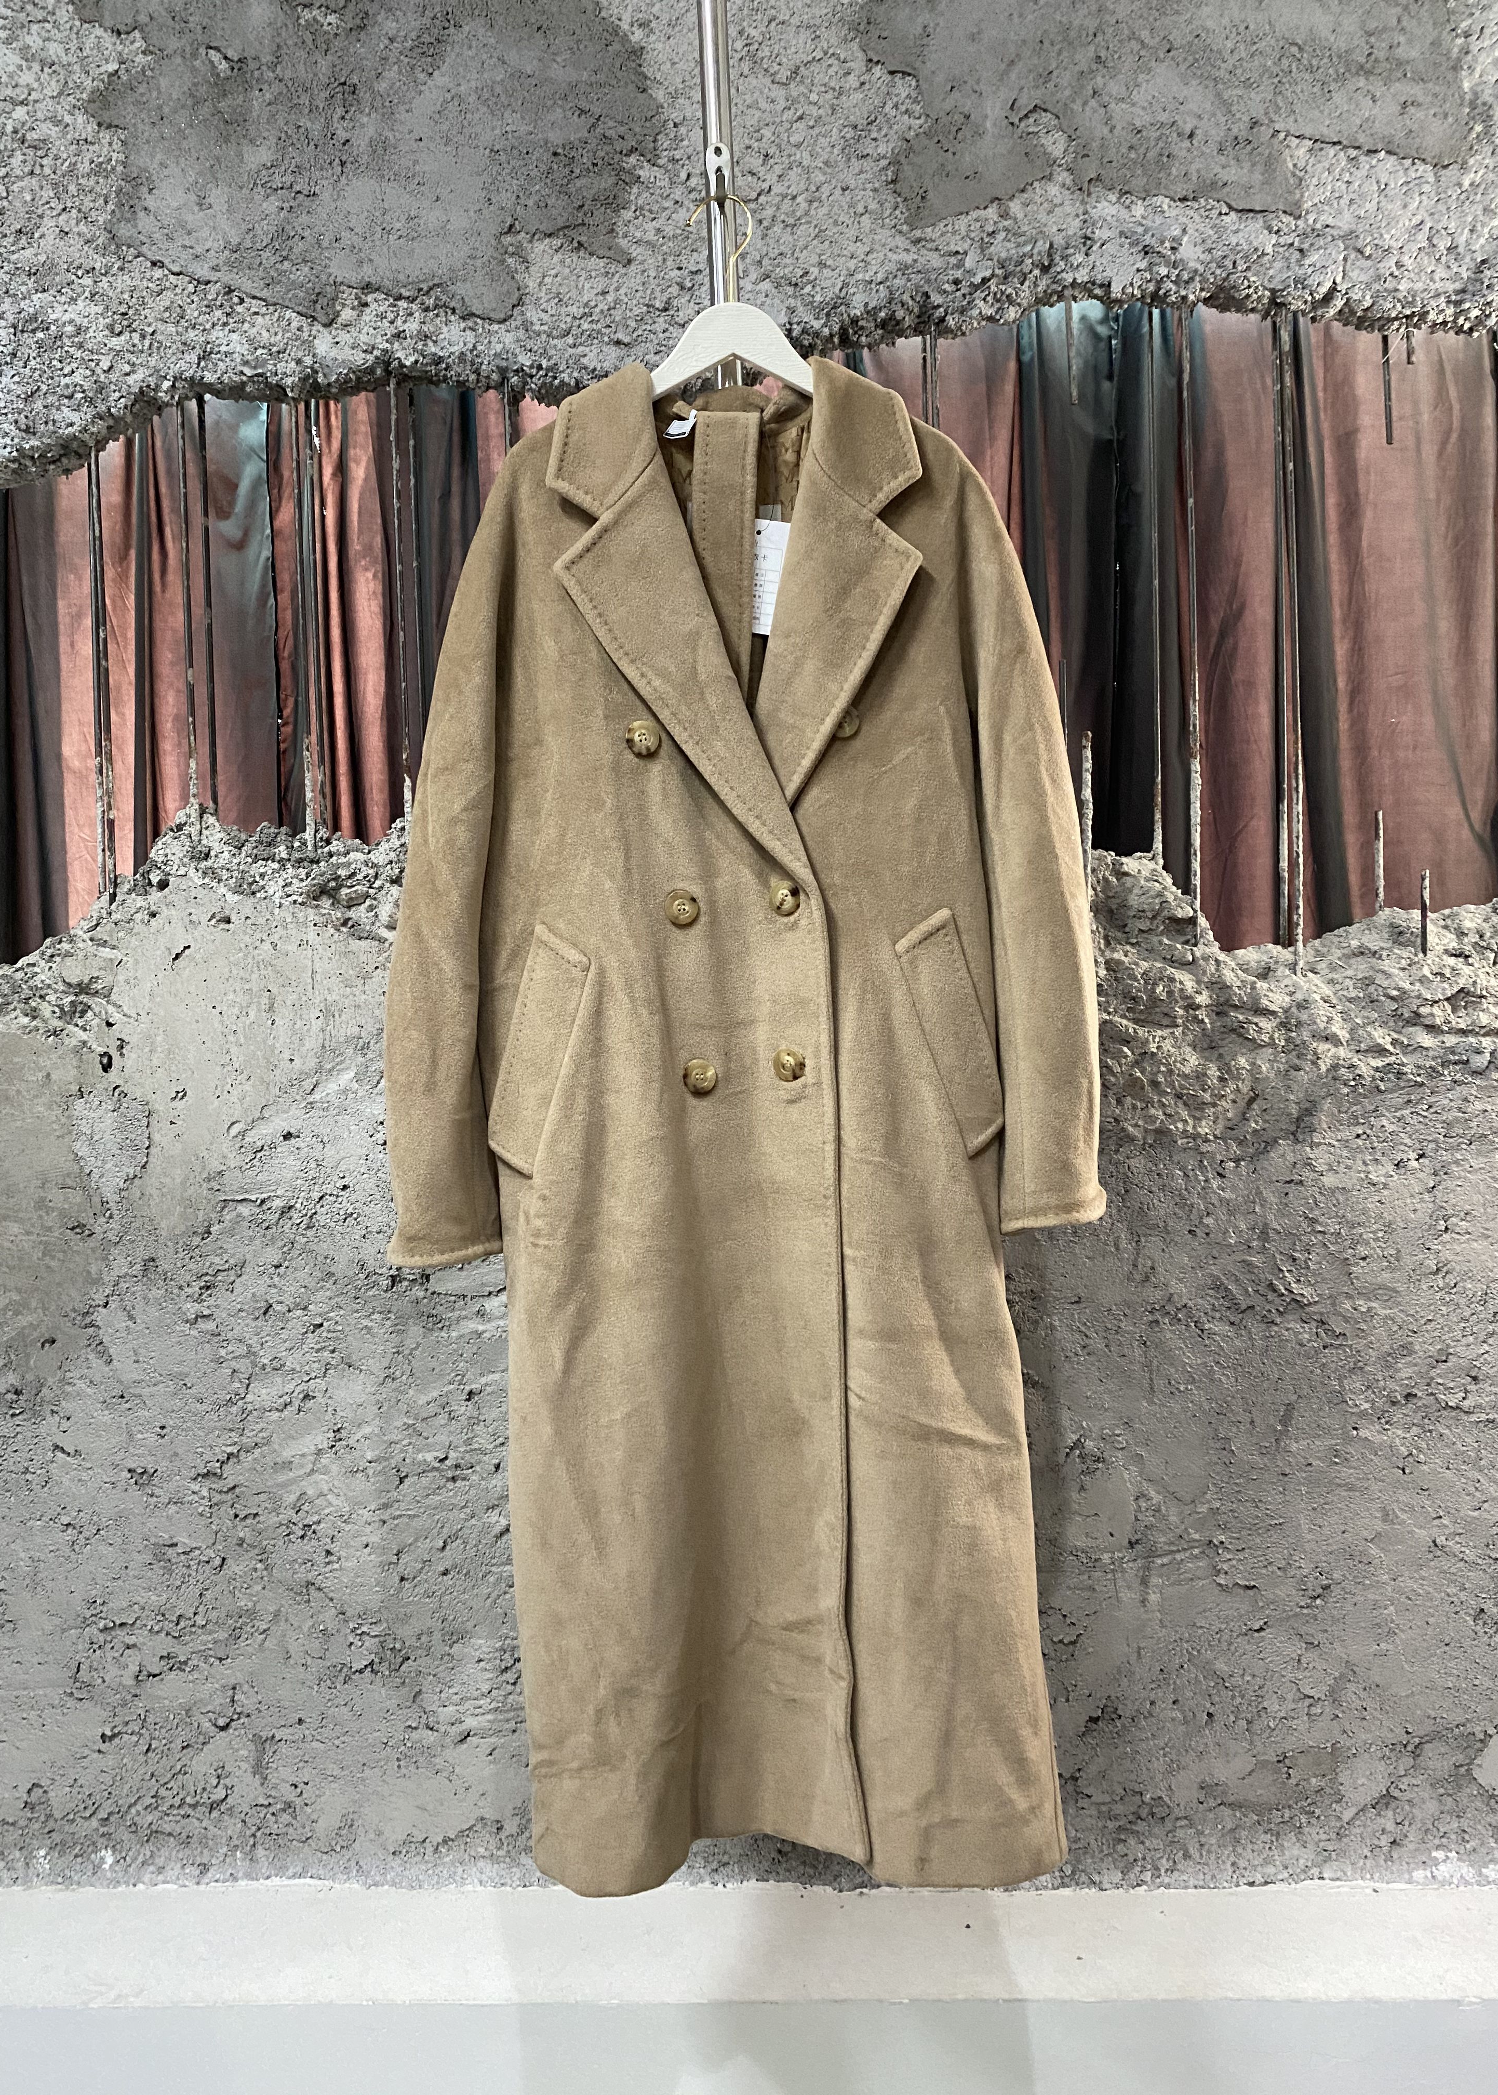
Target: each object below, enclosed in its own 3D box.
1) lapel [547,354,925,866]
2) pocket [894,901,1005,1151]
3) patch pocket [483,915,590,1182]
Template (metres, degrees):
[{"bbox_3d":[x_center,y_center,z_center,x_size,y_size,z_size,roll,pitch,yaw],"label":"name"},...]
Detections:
[{"bbox_3d":[-0.011,-0.362,1.300,0.305,0.415,0.115,-2,0,0],"label":"lapel"},{"bbox_3d":[0.167,-0.011,1.300,0.064,0.195,0.028,-14,0,-22],"label":"pocket"},{"bbox_3d":[-0.174,0.003,1.300,0.062,0.195,0.028,12,0,20],"label":"patch pocket"}]

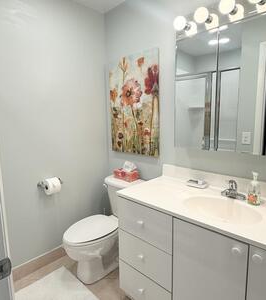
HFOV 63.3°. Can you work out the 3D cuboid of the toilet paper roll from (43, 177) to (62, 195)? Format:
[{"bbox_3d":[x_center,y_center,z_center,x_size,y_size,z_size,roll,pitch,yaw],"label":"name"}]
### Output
[{"bbox_3d":[-0.696,0.308,1.865,0.107,0.112,0.112,-9,12,-43],"label":"toilet paper roll"}]

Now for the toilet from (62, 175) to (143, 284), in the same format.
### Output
[{"bbox_3d":[-0.243,0.679,1.894,0.743,0.735,0.445,-9,12,-43],"label":"toilet"}]

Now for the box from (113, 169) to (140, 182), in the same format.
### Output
[{"bbox_3d":[-0.064,0.237,2.082,0.125,0.080,0.243,-9,12,-43],"label":"box"}]

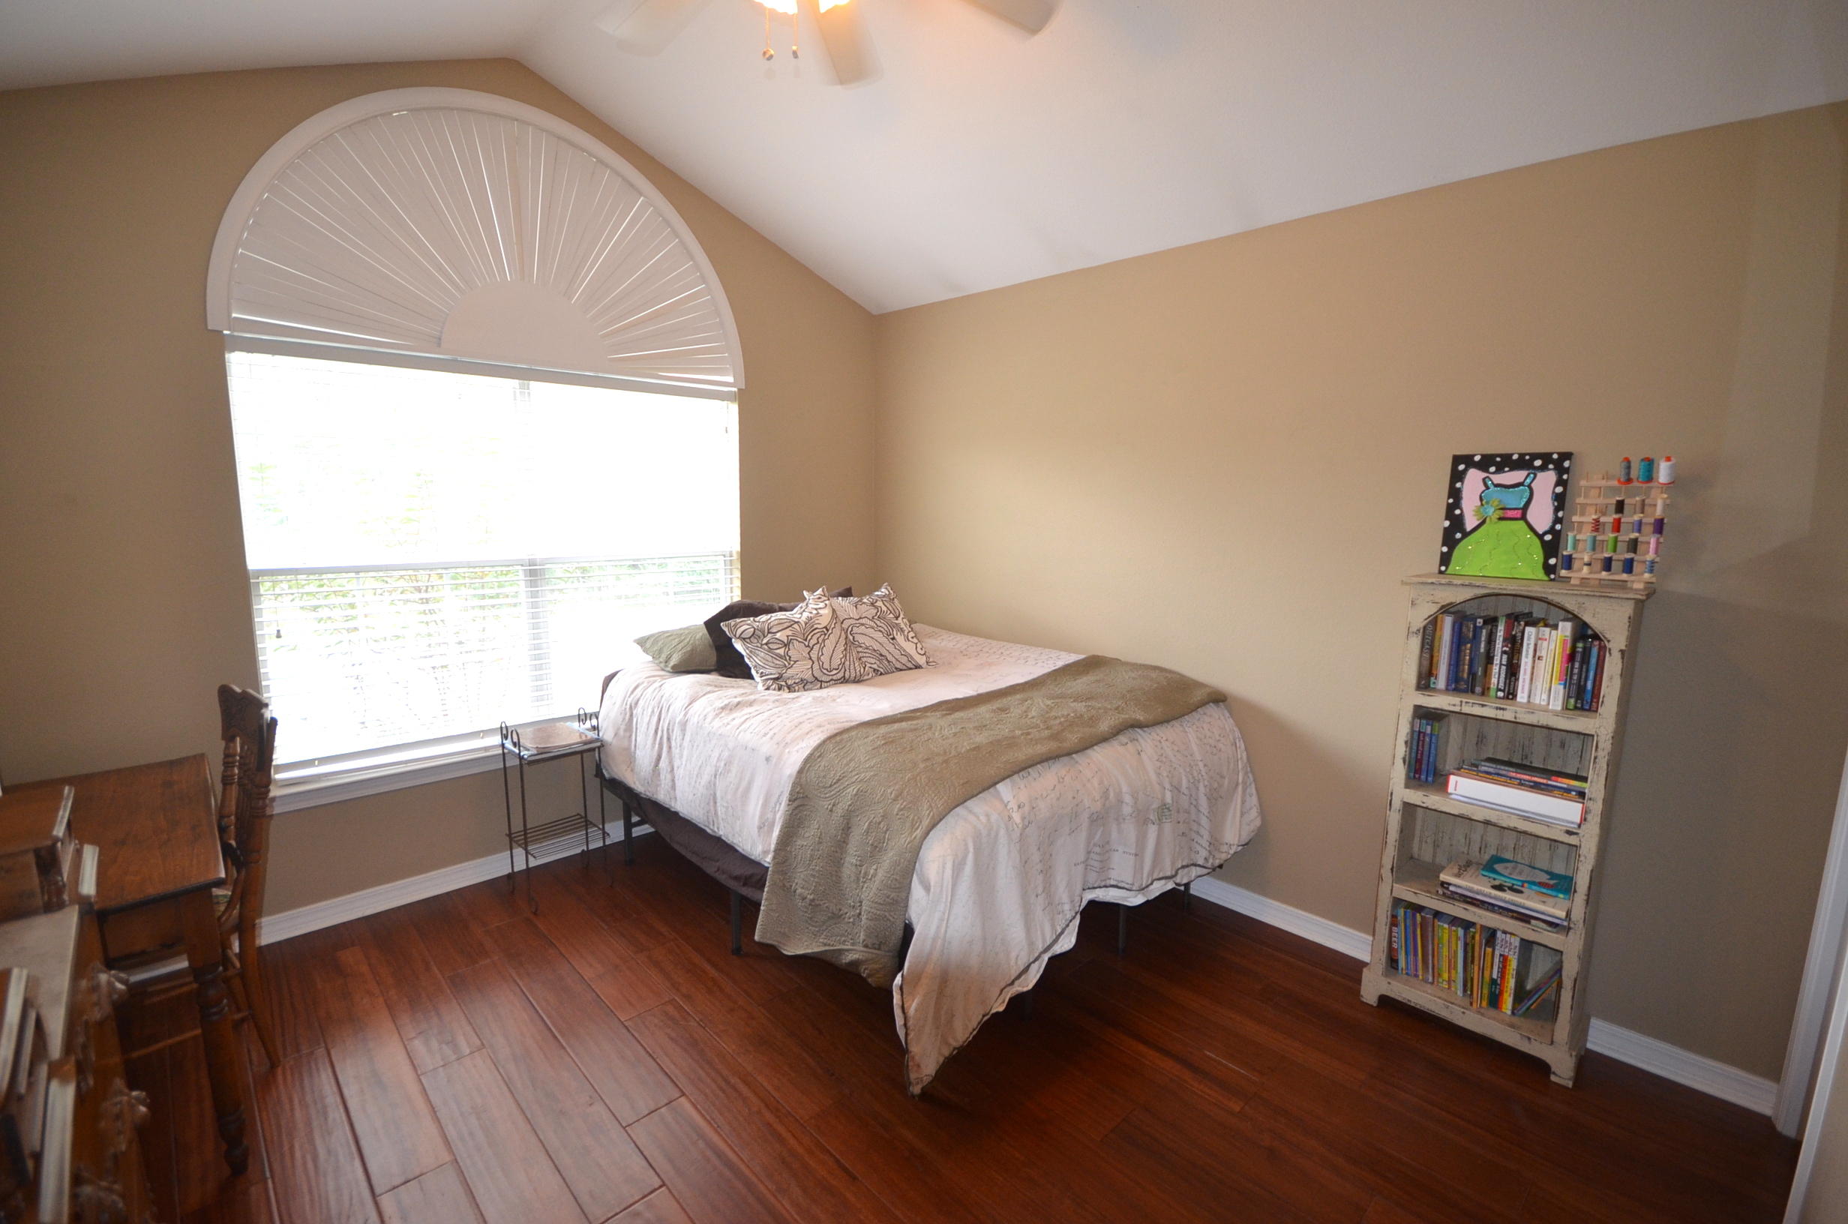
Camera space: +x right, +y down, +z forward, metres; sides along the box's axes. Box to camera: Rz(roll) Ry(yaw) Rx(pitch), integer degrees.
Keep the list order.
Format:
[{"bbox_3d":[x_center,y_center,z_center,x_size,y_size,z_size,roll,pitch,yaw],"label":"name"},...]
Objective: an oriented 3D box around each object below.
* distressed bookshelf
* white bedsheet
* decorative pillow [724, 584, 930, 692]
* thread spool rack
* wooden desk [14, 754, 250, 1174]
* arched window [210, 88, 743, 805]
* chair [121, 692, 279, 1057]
[{"bbox_3d":[1.663,0.593,2.260,0.536,1.364,0.210,9,12,44],"label":"distressed bookshelf"},{"bbox_3d":[-0.124,0.691,3.110,2.054,0.853,1.612,9,12,44],"label":"white bedsheet"},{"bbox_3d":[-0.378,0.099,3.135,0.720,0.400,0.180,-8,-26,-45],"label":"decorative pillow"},{"bbox_3d":[1.827,-0.211,2.032,0.194,0.302,0.134,9,12,44],"label":"thread spool rack"},{"bbox_3d":[-2.162,0.913,1.839,1.066,0.727,0.743,9,12,44],"label":"wooden desk"},{"bbox_3d":[-1.499,-0.639,3.009,0.103,2.438,1.856,9,12,44],"label":"arched window"},{"bbox_3d":[-2.017,0.736,2.034,0.458,1.024,0.529,9,12,44],"label":"chair"}]

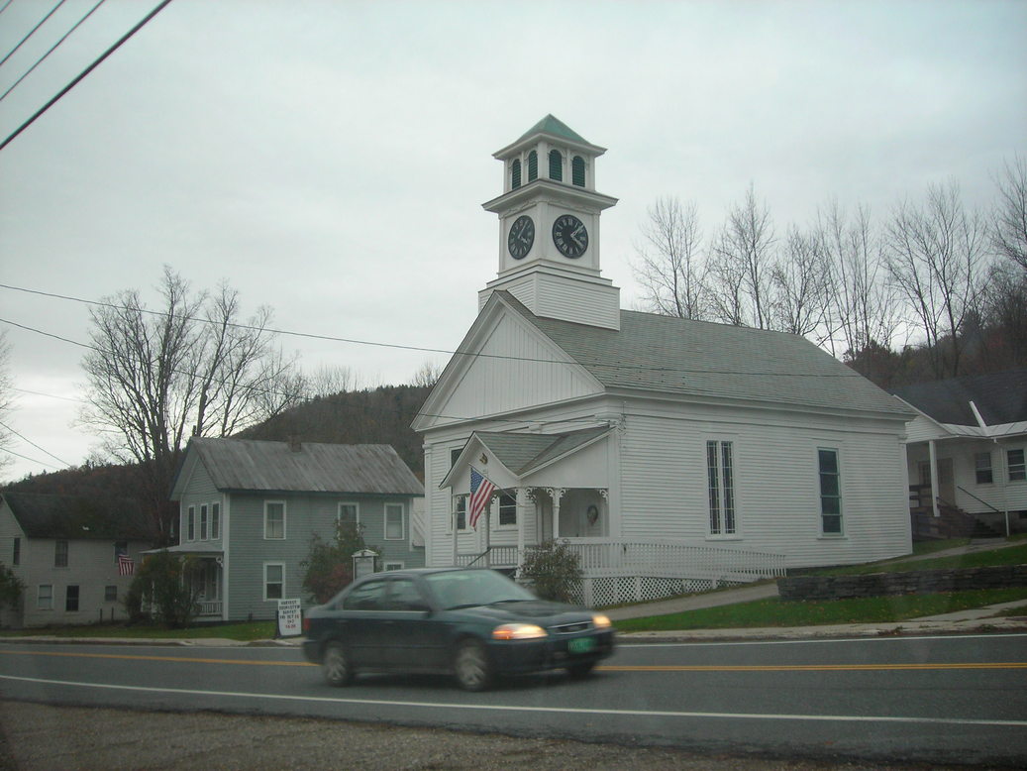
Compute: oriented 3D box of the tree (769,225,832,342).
[{"bbox_3d":[16.302,-3.064,64.000,3.800,11.700,3.600,-1,-9,0],"label":"tree"}]

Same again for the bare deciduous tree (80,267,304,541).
[{"bbox_3d":[-16.710,2.573,58.000,11.400,17.200,10.800,-1,-9,0],"label":"bare deciduous tree"}]

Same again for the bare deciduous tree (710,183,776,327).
[{"bbox_3d":[12.929,-4.300,64.000,4.200,14.200,4.000,-1,-9,0],"label":"bare deciduous tree"}]

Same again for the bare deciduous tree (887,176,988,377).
[{"bbox_3d":[23.947,-4.357,64.000,5.800,14.300,5.600,-1,-9,0],"label":"bare deciduous tree"}]

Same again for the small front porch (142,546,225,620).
[{"bbox_3d":[-13.402,7.872,45.163,1.850,2.950,5.600,5,-10,-33],"label":"small front porch"}]

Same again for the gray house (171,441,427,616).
[{"bbox_3d":[-9.237,6.056,48.309,9.490,7.370,6.530,5,-10,-33],"label":"gray house"}]

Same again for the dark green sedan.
[{"bbox_3d":[-0.783,2.891,13.570,1.700,1.390,4.450,8,-15,-42],"label":"dark green sedan"}]

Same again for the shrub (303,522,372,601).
[{"bbox_3d":[-6.685,7.006,43.000,2.750,3.600,2.500,-1,-9,0],"label":"shrub"}]

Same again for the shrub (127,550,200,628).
[{"bbox_3d":[-12.247,7.130,39.500,2.500,2.750,2.300,-1,-9,0],"label":"shrub"}]

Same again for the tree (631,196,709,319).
[{"bbox_3d":[8.938,-3.907,64.000,4.600,13.400,4.400,-1,-9,0],"label":"tree"}]

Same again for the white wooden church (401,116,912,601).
[{"bbox_3d":[4.024,-1.059,41.211,18.300,17.200,11.800,5,-11,-35],"label":"white wooden church"}]

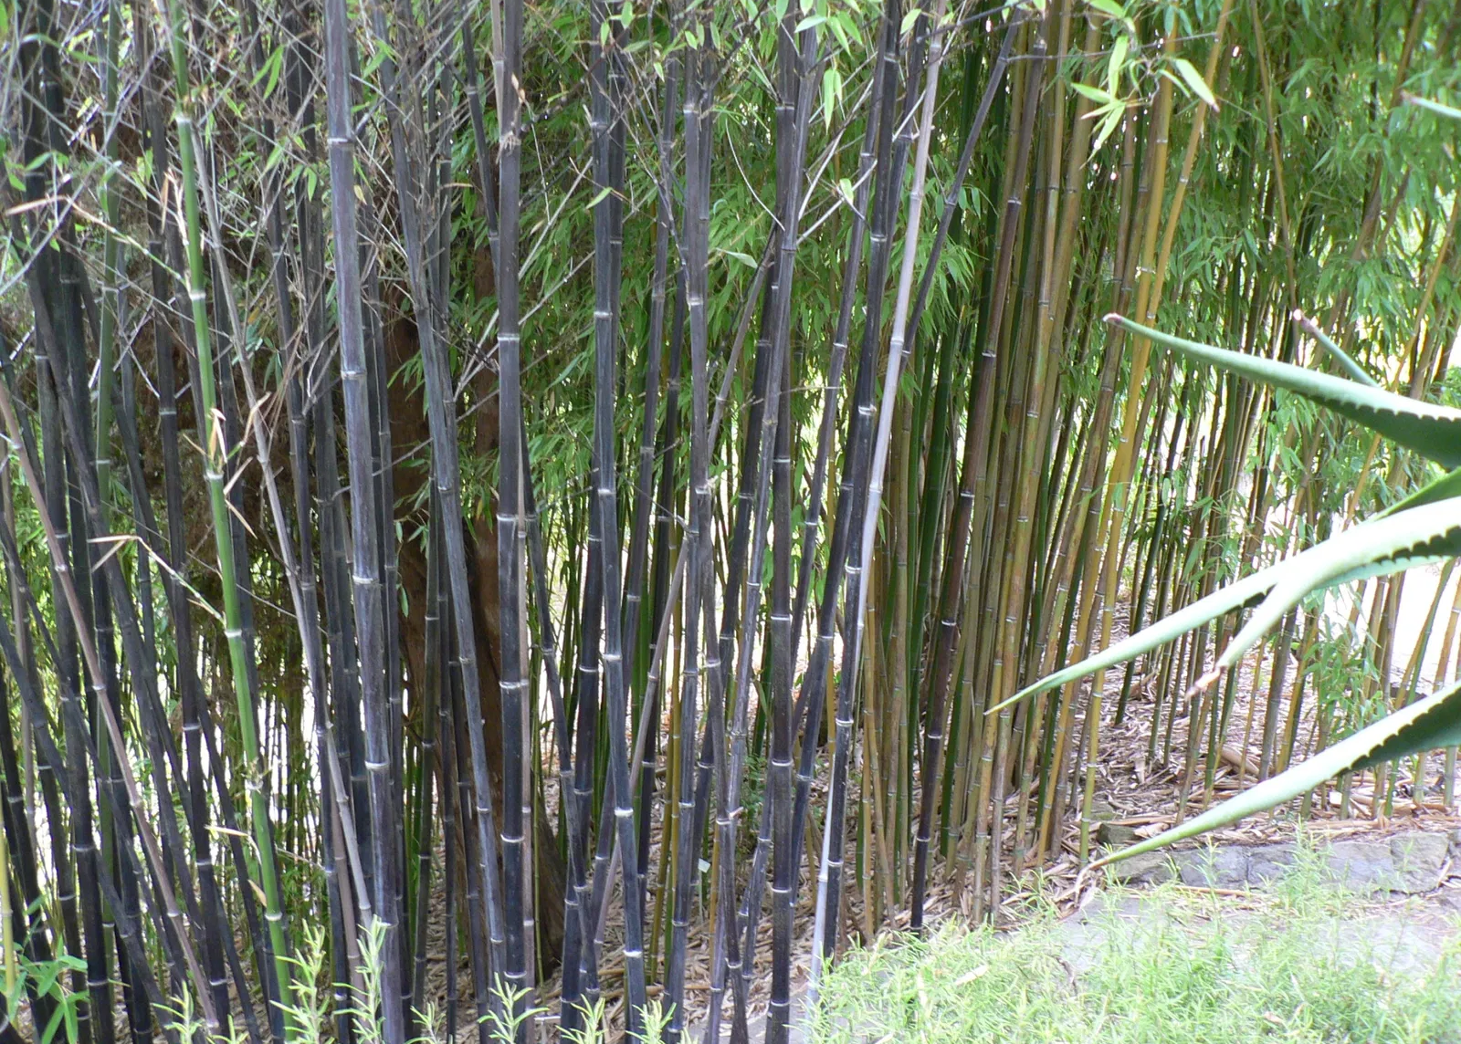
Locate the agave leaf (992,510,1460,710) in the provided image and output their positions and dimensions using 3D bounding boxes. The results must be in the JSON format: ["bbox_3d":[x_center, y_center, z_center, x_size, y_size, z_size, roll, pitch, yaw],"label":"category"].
[{"bbox_3d":[0.524,0.087,1.500,0.520,0.100,0.120,-22,9,0],"label":"agave leaf"}]

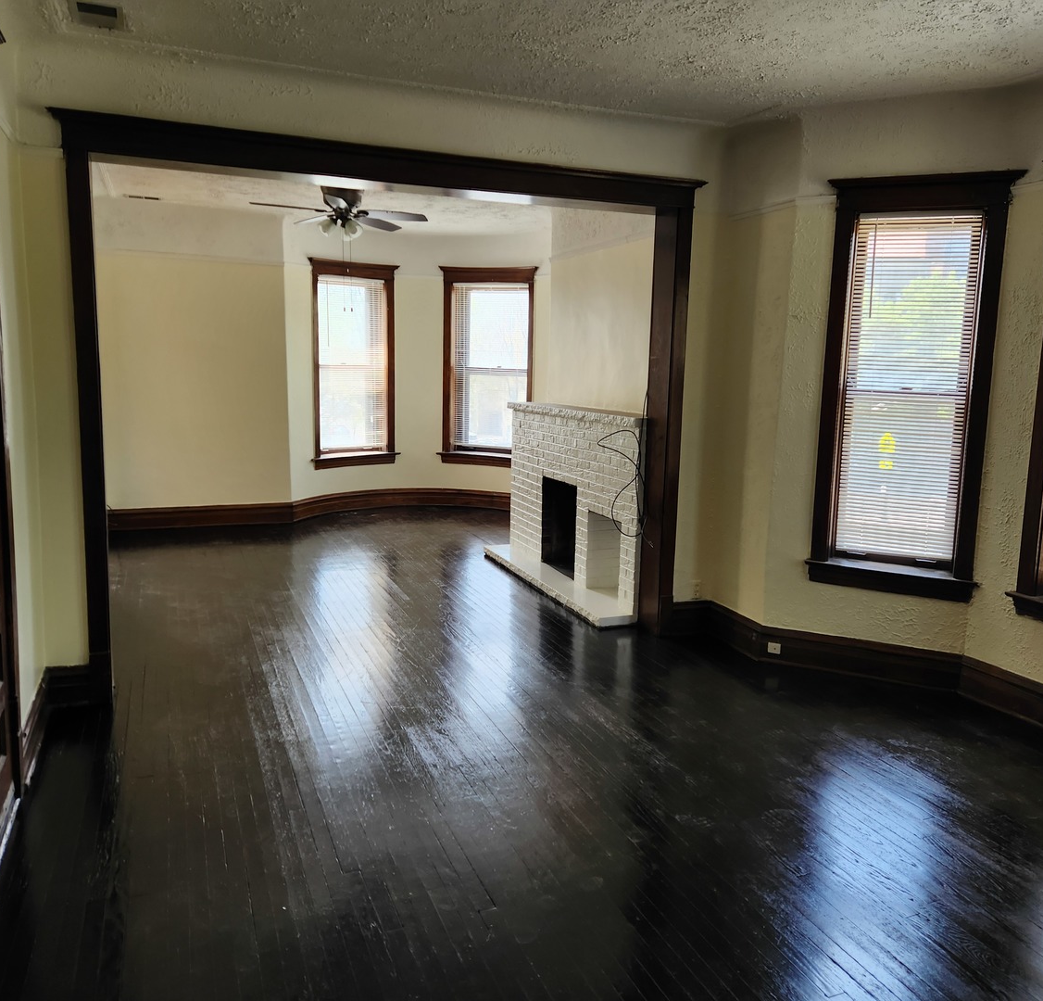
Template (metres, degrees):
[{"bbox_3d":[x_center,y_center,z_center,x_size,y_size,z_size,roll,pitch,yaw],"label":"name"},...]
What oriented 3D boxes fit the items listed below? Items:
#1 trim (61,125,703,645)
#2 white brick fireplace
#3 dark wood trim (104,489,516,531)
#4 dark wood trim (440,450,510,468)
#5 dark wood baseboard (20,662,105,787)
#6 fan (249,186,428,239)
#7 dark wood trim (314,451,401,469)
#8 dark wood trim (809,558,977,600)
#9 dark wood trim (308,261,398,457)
[{"bbox_3d":[-0.542,-0.426,4.582,3.200,2.600,0.250,-2,9,-22],"label":"trim"},{"bbox_3d":[0.333,-0.019,6.451,0.530,1.280,2.200,-2,9,-22],"label":"white brick fireplace"},{"bbox_3d":[-2.034,0.050,9.256,4.150,0.195,0.850,-2,9,-22],"label":"dark wood trim"},{"bbox_3d":[-0.430,-0.439,9.819,1.100,0.130,0.140,4,9,15],"label":"dark wood trim"},{"bbox_3d":[-1.891,0.894,3.677,0.250,0.200,0.850,-2,9,-22],"label":"dark wood baseboard"},{"bbox_3d":[-1.286,-2.060,6.342,1.300,0.430,1.300,-2,9,-22],"label":"fan"},{"bbox_3d":[-1.751,-0.427,9.560,0.140,0.130,1.130,9,12,43],"label":"dark wood trim"},{"bbox_3d":[1.879,0.410,4.557,0.820,0.140,0.110,5,9,25],"label":"dark wood trim"},{"bbox_3d":[-1.761,-1.484,9.392,0.150,2.030,1.110,9,12,43],"label":"dark wood trim"}]

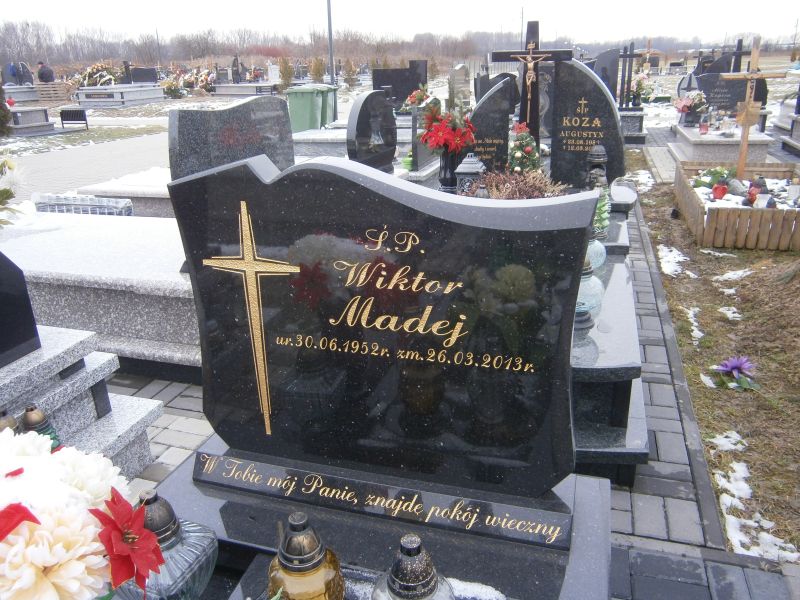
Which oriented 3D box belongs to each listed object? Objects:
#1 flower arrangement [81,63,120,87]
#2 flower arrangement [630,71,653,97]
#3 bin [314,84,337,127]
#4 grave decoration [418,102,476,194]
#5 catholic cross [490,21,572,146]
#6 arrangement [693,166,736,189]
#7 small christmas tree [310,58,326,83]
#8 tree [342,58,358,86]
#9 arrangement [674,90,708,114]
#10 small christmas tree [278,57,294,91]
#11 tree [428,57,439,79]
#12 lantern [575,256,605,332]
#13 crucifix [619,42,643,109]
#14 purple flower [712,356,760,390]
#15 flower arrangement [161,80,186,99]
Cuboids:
[{"bbox_3d":[-12.710,-9.569,25.500,1.600,0.950,0.950,5,23,17],"label":"flower arrangement"},{"bbox_3d":[3.961,-3.541,9.897,0.360,0.380,0.340,4,22,17],"label":"flower arrangement"},{"bbox_3d":[-2.250,-5.302,16.510,0.730,1.070,0.580,5,22,20],"label":"bin"},{"bbox_3d":[0.328,-1.040,4.146,0.370,0.580,0.350,4,22,17],"label":"grave decoration"},{"bbox_3d":[0.901,-1.378,4.100,0.530,0.960,0.120,5,23,17],"label":"catholic cross"},{"bbox_3d":[2.889,-1.139,5.514,0.380,0.190,0.270,4,22,17],"label":"arrangement"},{"bbox_3d":[-6.262,-17.530,46.000,1.050,1.950,1.050,-3,21,1],"label":"small christmas tree"},{"bbox_3d":[-2.760,-12.655,33.500,0.720,1.500,0.720,5,23,17],"label":"tree"},{"bbox_3d":[4.463,-3.024,9.200,0.500,0.370,0.420,5,23,17],"label":"arrangement"},{"bbox_3d":[-5.855,-11.685,31.000,0.750,1.720,0.750,5,23,17],"label":"small christmas tree"},{"bbox_3d":[2.981,-20.401,53.000,0.800,2.000,0.800,4,22,17],"label":"tree"},{"bbox_3d":[0.675,-0.039,2.209,0.155,0.290,0.155,5,23,17],"label":"lantern"},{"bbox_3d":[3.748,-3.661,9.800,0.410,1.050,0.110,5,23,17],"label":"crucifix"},{"bbox_3d":[1.484,0.324,2.650,0.200,0.085,0.170,11,25,30],"label":"purple flower"},{"bbox_3d":[-10.743,-10.031,28.500,1.150,0.850,0.850,5,23,17],"label":"flower arrangement"}]

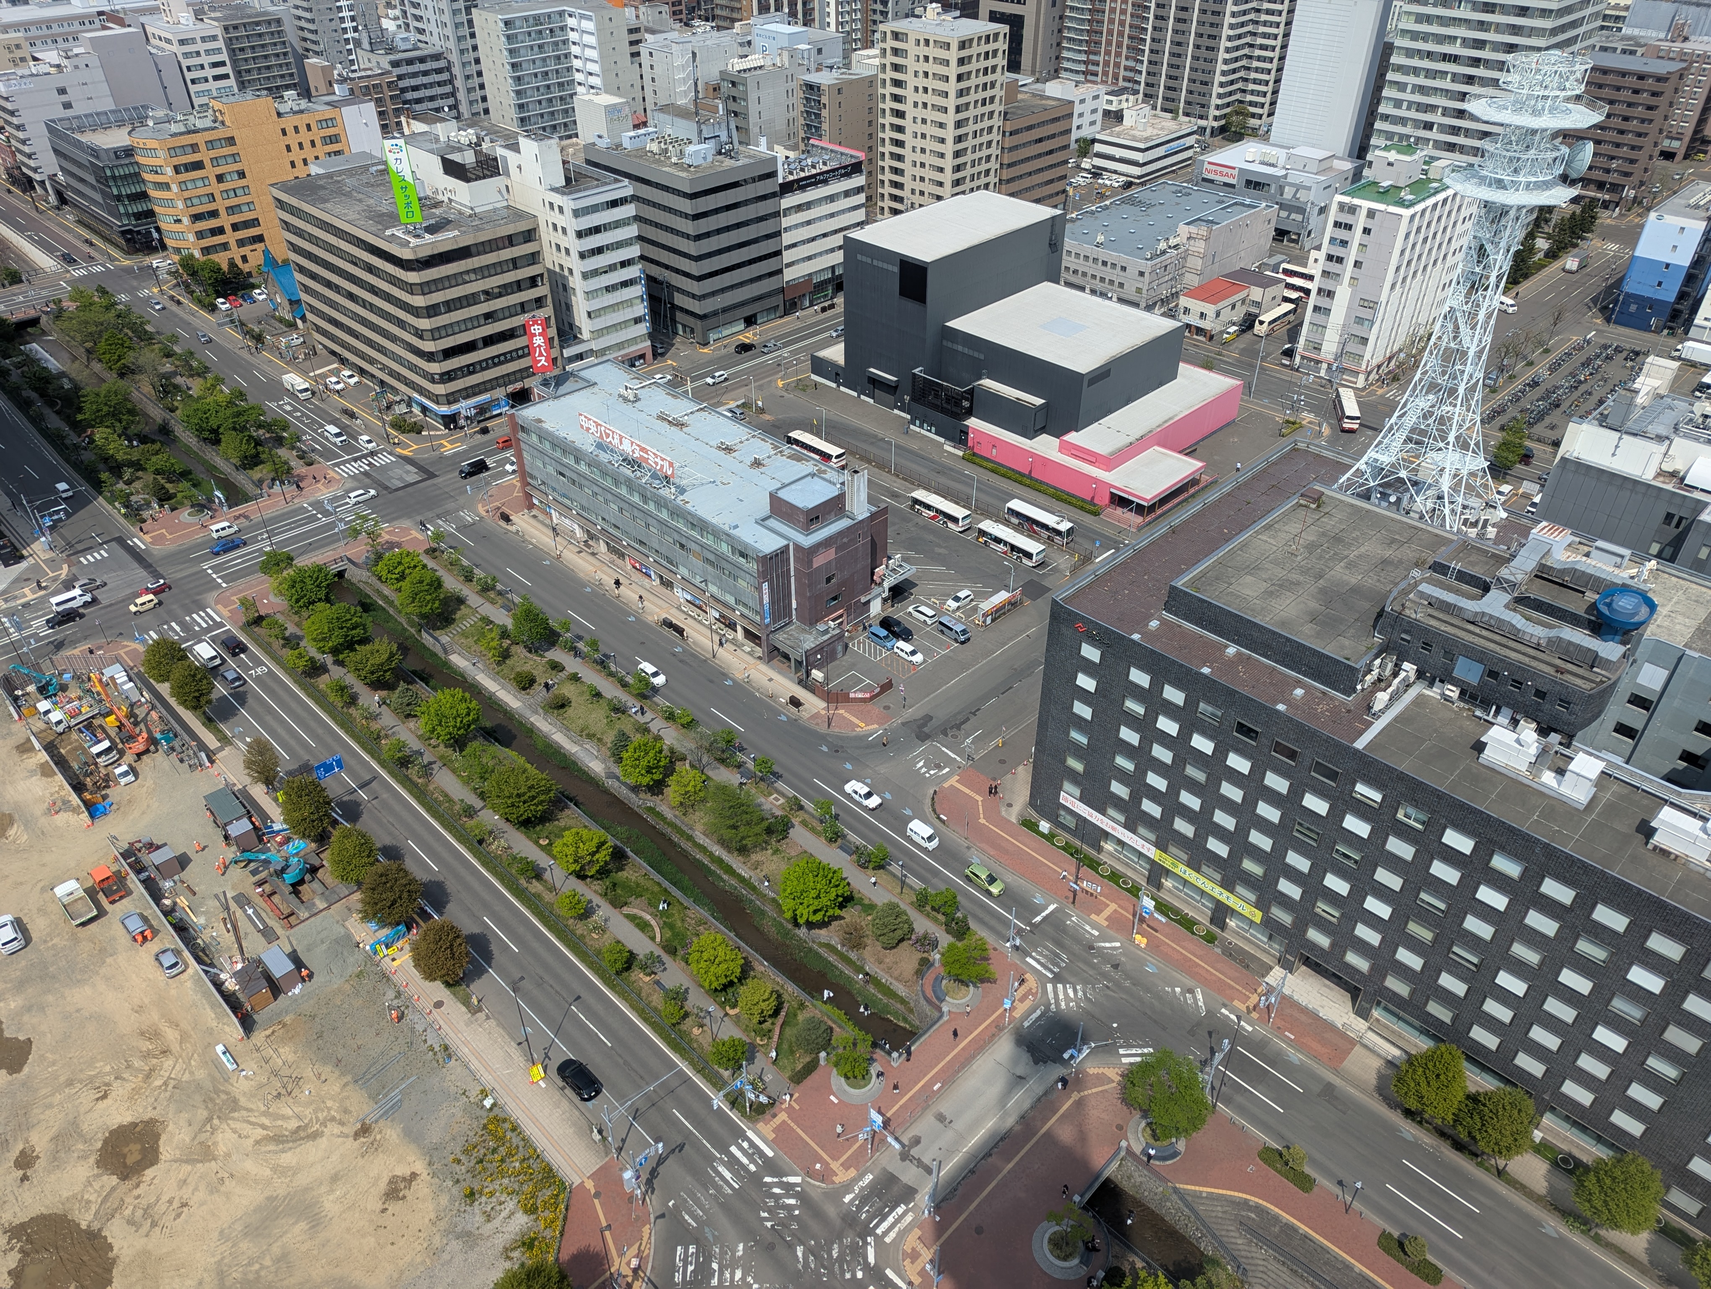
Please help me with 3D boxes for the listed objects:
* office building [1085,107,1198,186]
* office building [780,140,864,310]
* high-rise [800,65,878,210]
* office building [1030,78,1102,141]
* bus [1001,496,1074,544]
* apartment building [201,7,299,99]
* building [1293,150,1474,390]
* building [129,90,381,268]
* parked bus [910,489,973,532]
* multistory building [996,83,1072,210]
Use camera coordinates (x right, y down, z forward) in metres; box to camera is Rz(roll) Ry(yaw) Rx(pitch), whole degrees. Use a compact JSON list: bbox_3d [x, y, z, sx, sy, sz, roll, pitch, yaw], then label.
[{"bbox_3d":[79.990,-138.320,328.100,17.000,13.500,28.000,30,46,34],"label":"office building"},{"bbox_3d":[-12.940,-88.530,251.820,23.500,27.700,19.000,-30,45,-34],"label":"office building"},{"bbox_3d":[-3.579,-122.489,291.226,18.000,31.600,10.700,-31,46,-34],"label":"high-rise"},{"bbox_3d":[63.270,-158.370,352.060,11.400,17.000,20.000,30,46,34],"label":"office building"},{"bbox_3d":[27.220,-17.960,175.670,2.480,3.050,10.840,-30,45,-34],"label":"bus"},{"bbox_3d":[-178.950,-168.330,356.220,17.000,35.200,18.000,-30,45,-34],"label":"apartment building"},{"bbox_3d":[99.420,-71.150,218.950,12.800,36.300,34.700,30,46,34],"label":"building"},{"bbox_3d":[-133.360,-104.970,270.620,50.000,33.300,16.000,-30,45,-34],"label":"building"},{"bbox_3d":[12.880,-20.110,178.790,2.480,3.000,10.400,-30,45,-34],"label":"parked bus"},{"bbox_3d":[37.150,-120.430,295.710,26.000,27.000,21.500,-30,45,-34],"label":"multistory building"}]

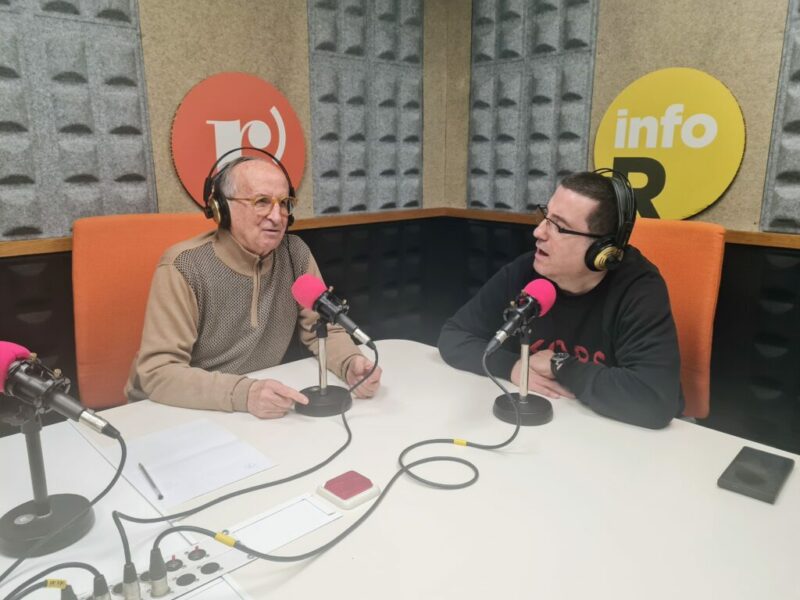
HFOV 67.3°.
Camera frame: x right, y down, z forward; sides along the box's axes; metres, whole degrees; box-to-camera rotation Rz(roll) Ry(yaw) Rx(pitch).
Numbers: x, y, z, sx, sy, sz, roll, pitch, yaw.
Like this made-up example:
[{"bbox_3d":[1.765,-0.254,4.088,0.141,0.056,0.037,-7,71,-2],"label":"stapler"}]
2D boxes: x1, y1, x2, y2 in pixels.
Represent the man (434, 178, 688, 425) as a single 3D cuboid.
[{"bbox_3d":[0.411,0.304,1.584,0.640,1.252,0.680,12,18,42],"label":"man"}]

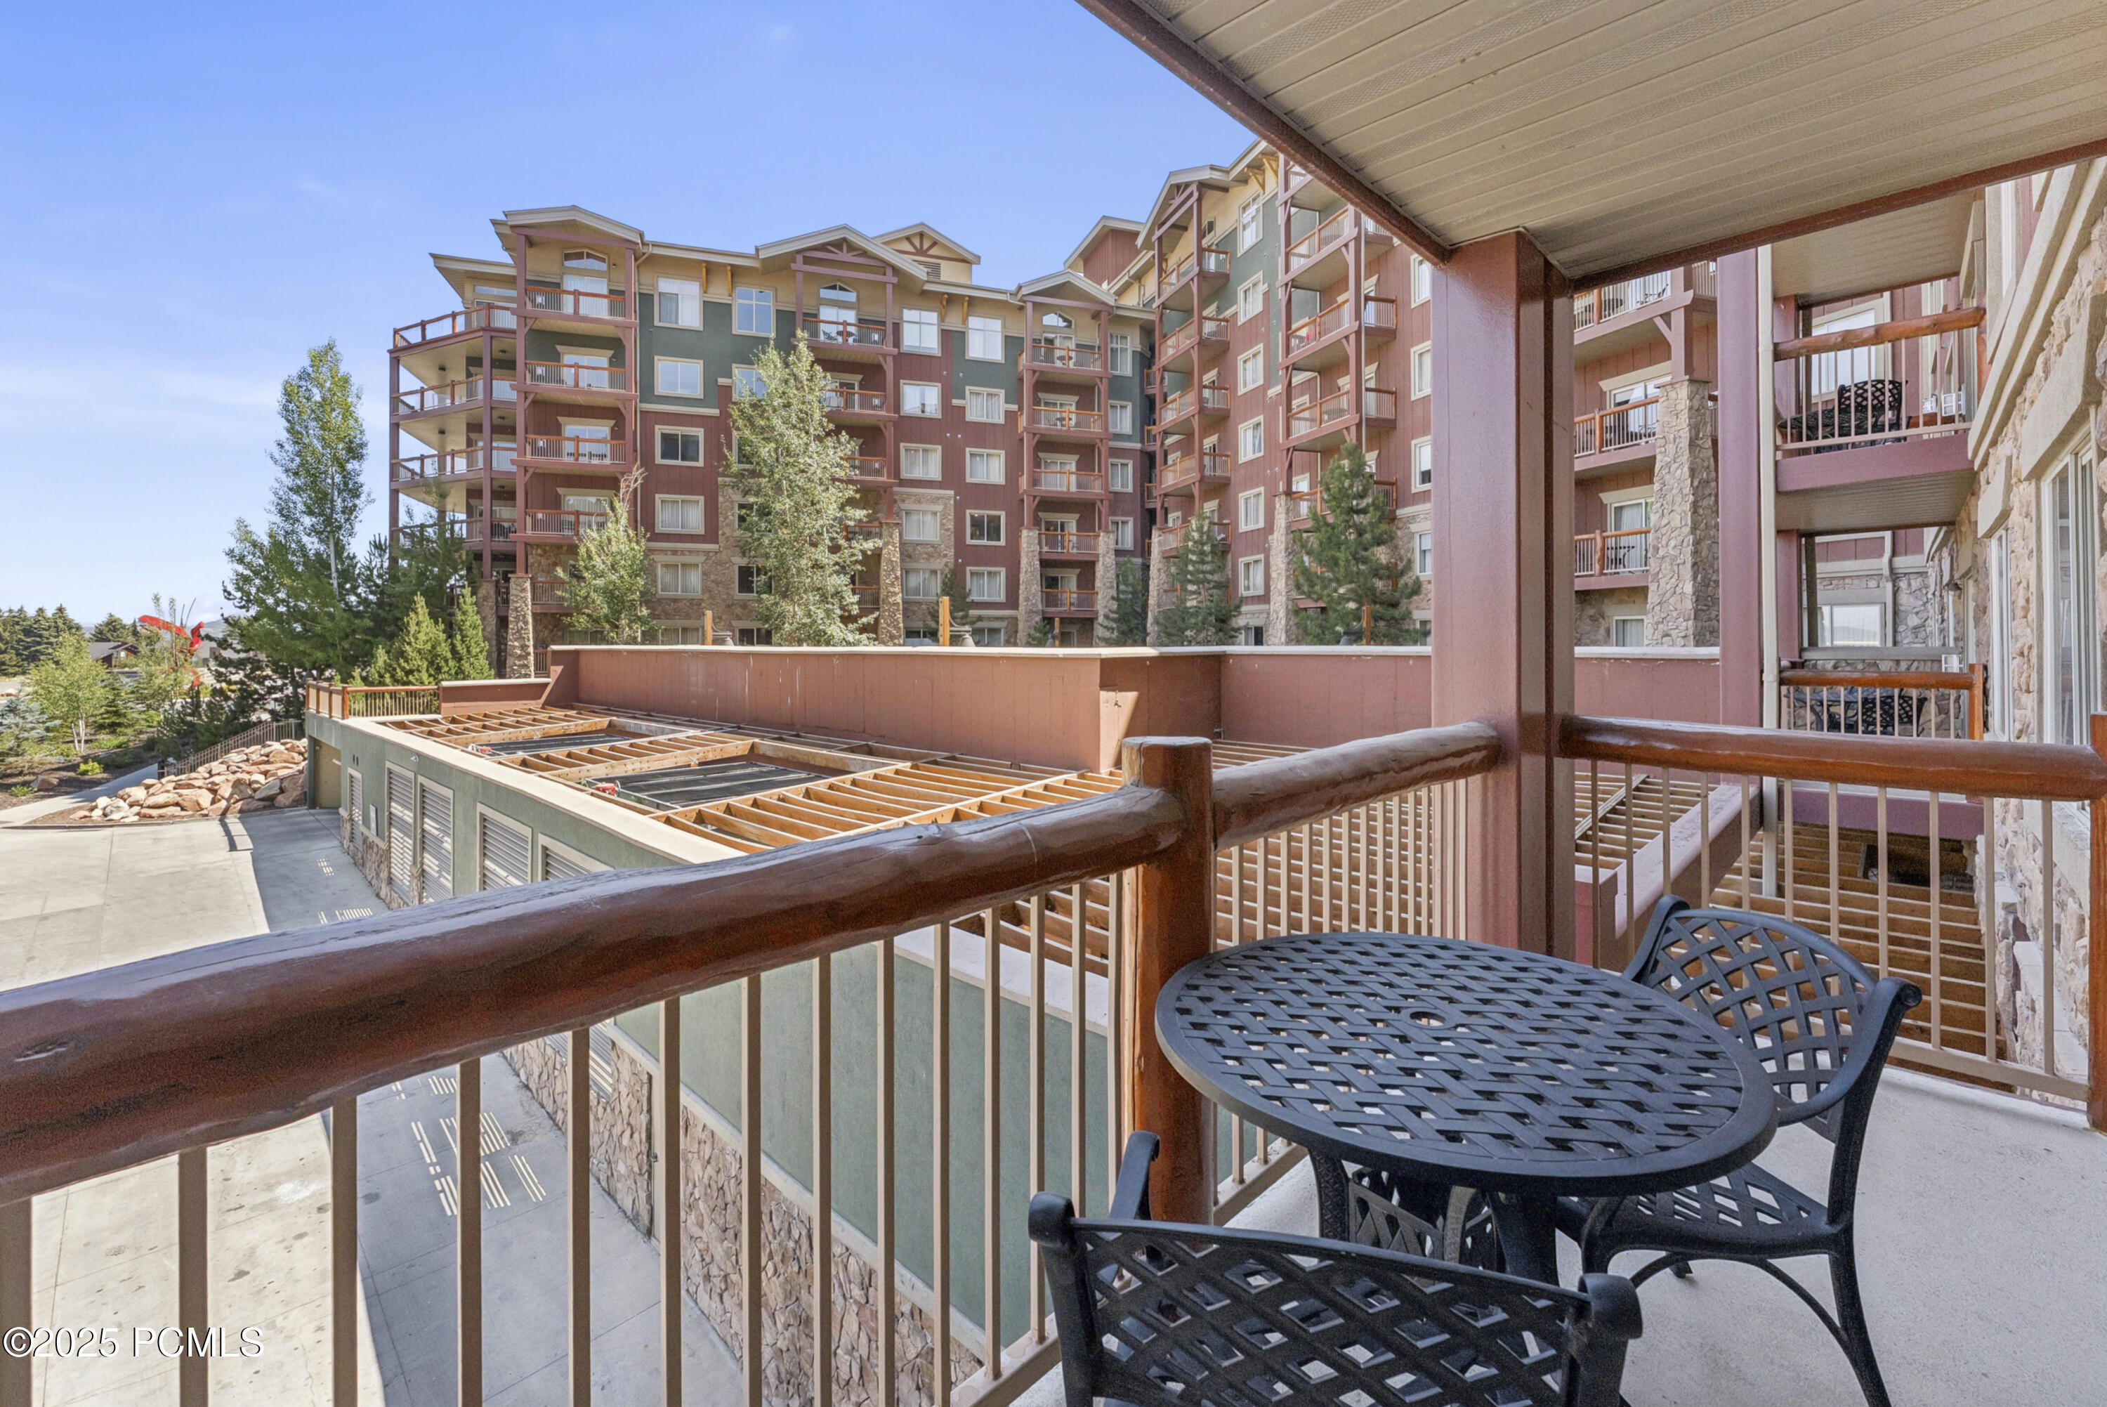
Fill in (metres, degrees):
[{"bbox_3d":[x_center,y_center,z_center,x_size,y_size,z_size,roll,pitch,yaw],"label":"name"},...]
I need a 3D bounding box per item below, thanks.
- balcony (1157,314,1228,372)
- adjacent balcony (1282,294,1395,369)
[{"bbox_3d":[6.600,-16.950,38.880,1.750,1.350,4.000,-1,2,-21],"label":"balcony"},{"bbox_3d":[10.040,-12.944,28.963,1.720,1.270,4.150,-1,2,-20],"label":"adjacent balcony"}]

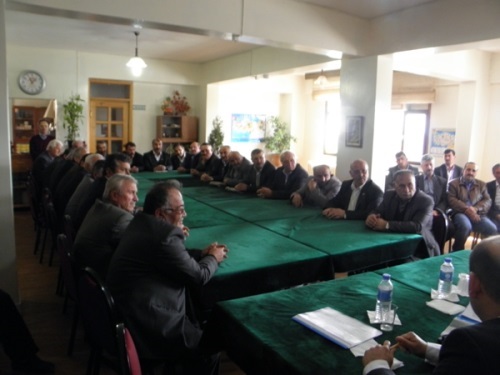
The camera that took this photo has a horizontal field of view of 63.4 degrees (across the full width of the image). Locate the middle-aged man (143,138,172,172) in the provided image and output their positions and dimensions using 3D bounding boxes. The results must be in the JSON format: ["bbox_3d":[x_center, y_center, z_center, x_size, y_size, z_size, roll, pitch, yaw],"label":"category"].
[{"bbox_3d":[-1.669,-0.210,7.331,0.550,1.300,0.720,-2,9,-19],"label":"middle-aged man"}]

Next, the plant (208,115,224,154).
[{"bbox_3d":[-0.803,-1.007,9.130,0.420,1.150,0.420,2,8,0],"label":"plant"}]

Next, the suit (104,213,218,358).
[{"bbox_3d":[-0.481,0.461,2.220,0.640,0.700,0.570,-4,10,-30],"label":"suit"}]

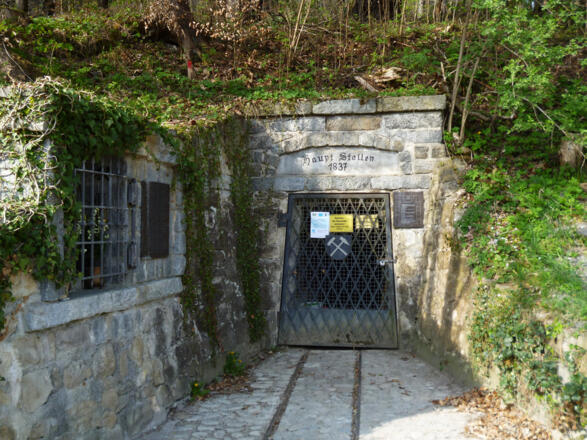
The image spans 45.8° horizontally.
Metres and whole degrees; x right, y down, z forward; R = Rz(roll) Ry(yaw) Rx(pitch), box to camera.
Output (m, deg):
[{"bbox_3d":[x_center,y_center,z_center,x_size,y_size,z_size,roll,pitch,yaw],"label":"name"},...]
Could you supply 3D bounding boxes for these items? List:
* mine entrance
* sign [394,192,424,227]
[{"bbox_3d":[0.518,0.587,7.950,1.365,1.760,0.080,0,0,9],"label":"mine entrance"},{"bbox_3d":[1.297,-0.107,7.800,0.330,0.405,0.030,0,0,9],"label":"sign"}]

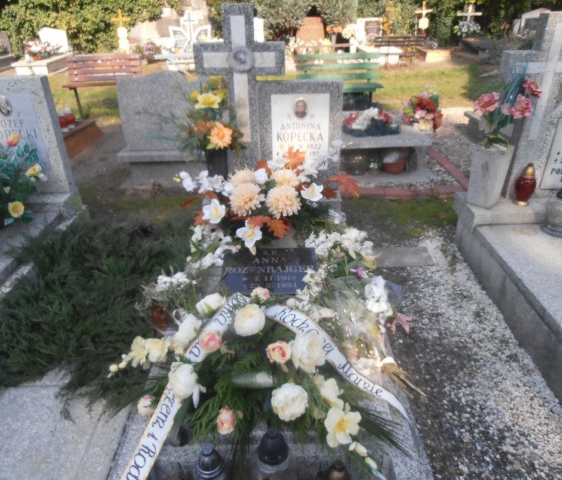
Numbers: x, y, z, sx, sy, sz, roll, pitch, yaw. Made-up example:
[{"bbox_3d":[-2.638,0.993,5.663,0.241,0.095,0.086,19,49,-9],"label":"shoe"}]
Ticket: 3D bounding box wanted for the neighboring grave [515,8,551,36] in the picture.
[{"bbox_3d":[5.495,-4.688,9.618,0.917,0.590,0.220,-2,29,0],"label":"neighboring grave"}]

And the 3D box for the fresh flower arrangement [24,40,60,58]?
[{"bbox_3d":[-5.349,-4.253,9.910,0.798,0.369,0.500,-2,29,0],"label":"fresh flower arrangement"}]

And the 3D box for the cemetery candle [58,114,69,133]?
[{"bbox_3d":[-2.502,-1.352,5.099,0.115,0.220,0.115,-1,29,0],"label":"cemetery candle"}]

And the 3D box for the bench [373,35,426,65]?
[{"bbox_3d":[2.820,-4.439,10.460,1.200,0.780,0.500,0,28,1],"label":"bench"}]

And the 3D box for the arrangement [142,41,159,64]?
[{"bbox_3d":[-2.879,-4.134,9.789,0.396,0.489,0.360,-2,29,0],"label":"arrangement"}]

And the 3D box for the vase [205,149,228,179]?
[{"bbox_3d":[-0.420,-0.465,2.955,0.150,0.295,0.150,-1,29,0],"label":"vase"}]

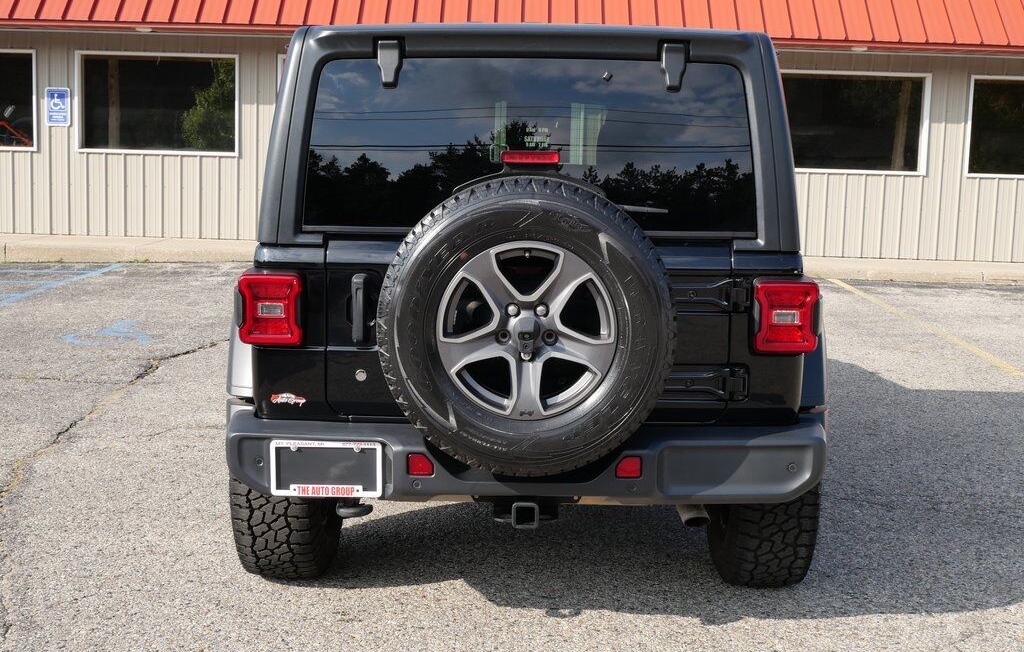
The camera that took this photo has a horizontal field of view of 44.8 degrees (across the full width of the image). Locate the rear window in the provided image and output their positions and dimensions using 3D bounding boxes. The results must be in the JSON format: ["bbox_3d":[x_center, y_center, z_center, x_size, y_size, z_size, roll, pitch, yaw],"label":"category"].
[{"bbox_3d":[0.054,-0.524,3.619,1.320,0.522,0.050,1,-4,0],"label":"rear window"}]

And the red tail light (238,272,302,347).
[{"bbox_3d":[-0.690,-0.052,3.583,0.185,0.205,0.100,1,6,0],"label":"red tail light"}]

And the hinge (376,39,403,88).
[{"bbox_3d":[-0.357,-0.764,3.618,0.075,0.145,0.045,1,-2,0],"label":"hinge"}]

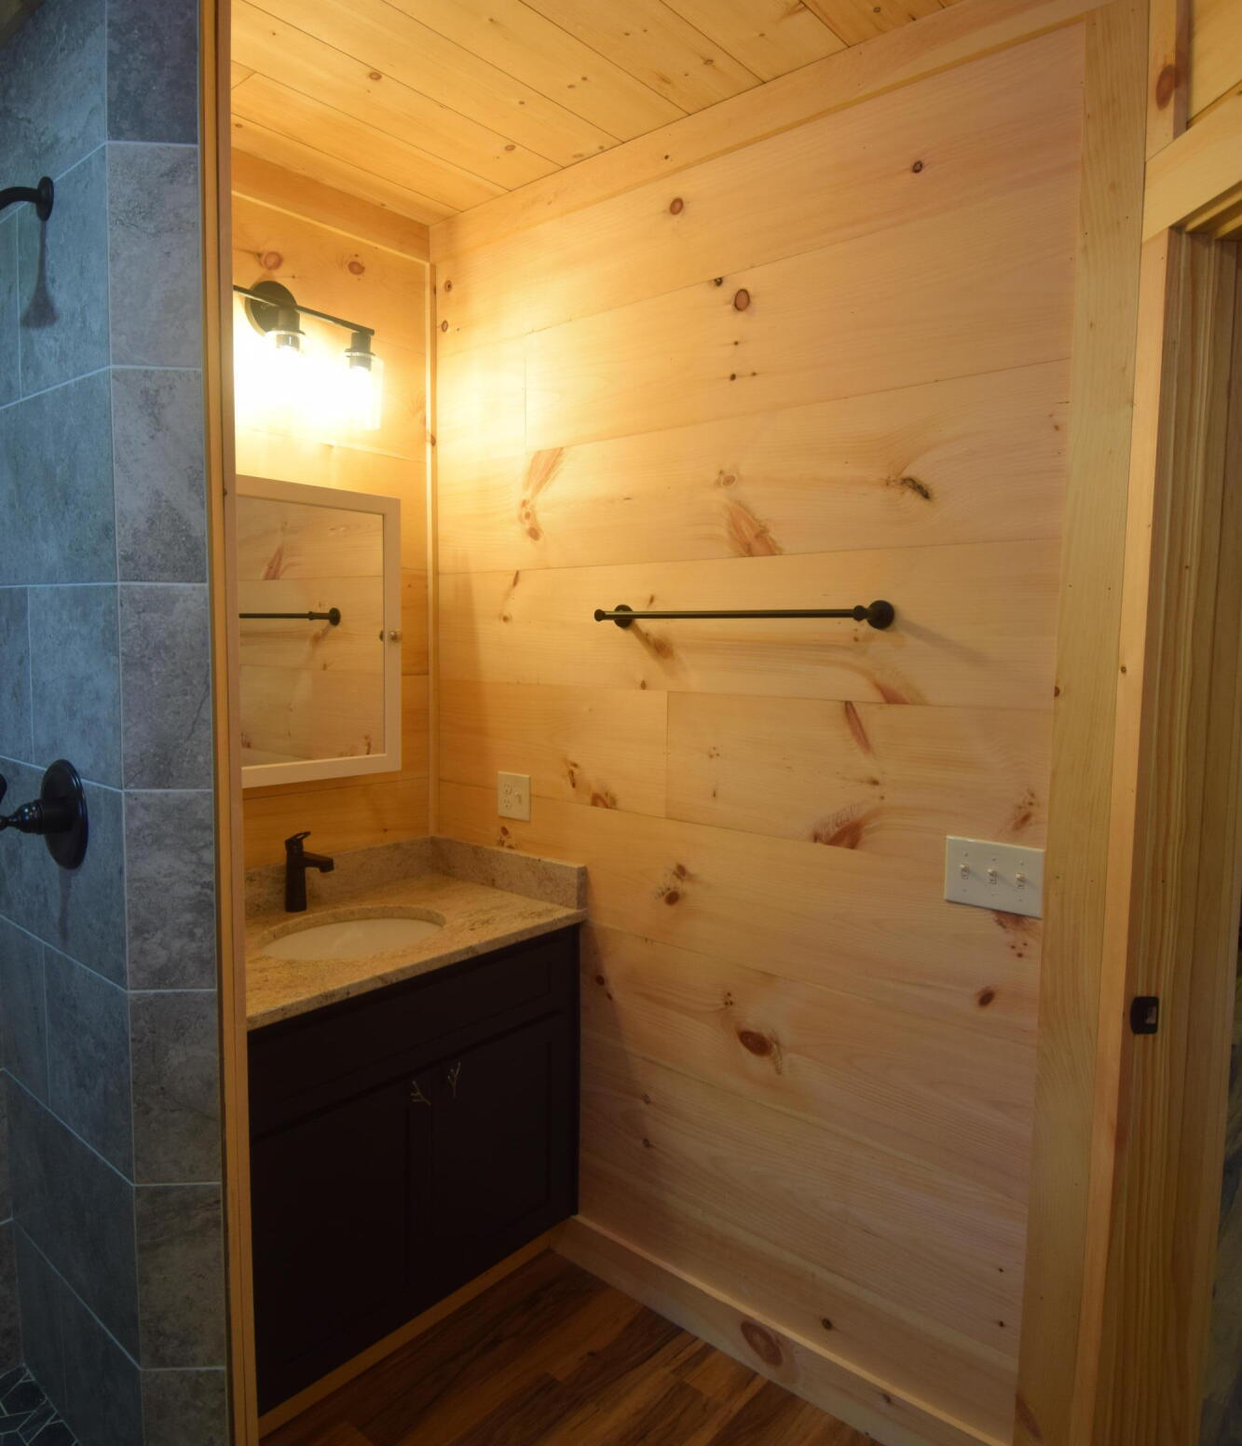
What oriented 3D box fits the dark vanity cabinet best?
[{"bbox_3d":[-0.600,0.847,2.064,0.555,0.746,0.903,5,6,40],"label":"dark vanity cabinet"}]

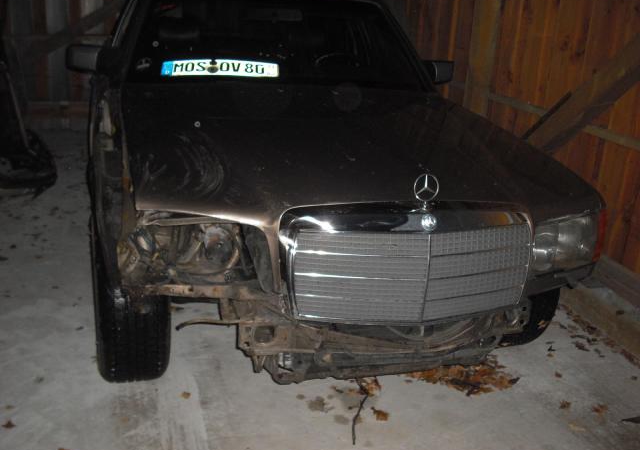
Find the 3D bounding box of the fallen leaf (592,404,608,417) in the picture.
[{"bbox_3d":[0.995,0.658,2.492,0.060,0.015,0.085,12,19,24],"label":"fallen leaf"}]

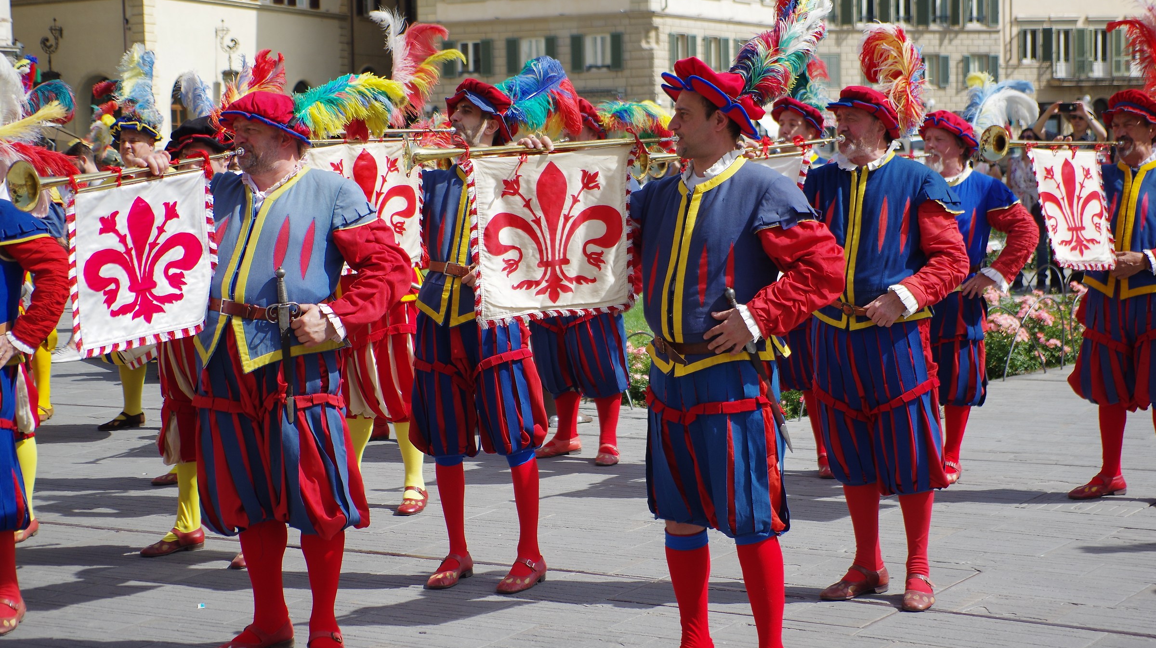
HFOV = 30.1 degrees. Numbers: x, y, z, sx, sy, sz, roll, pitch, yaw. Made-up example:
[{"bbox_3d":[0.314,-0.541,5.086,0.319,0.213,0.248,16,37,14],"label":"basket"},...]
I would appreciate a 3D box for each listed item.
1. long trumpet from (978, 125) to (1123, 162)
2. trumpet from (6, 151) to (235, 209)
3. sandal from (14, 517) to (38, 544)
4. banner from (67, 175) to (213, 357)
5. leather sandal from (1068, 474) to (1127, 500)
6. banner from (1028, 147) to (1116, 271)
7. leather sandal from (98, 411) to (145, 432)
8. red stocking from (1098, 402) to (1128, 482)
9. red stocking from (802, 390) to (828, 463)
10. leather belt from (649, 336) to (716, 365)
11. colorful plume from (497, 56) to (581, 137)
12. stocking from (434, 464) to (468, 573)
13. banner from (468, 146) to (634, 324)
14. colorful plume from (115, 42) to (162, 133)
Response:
[{"bbox_3d":[2.056,-0.769,9.160,0.820,0.150,0.145,-5,6,-36],"label":"long trumpet"},{"bbox_3d":[-1.311,-0.465,6.395,0.146,0.146,0.907,2,11,33],"label":"trumpet"},{"bbox_3d":[-2.407,0.868,9.274,0.100,0.097,0.270,0,5,15],"label":"sandal"},{"bbox_3d":[-1.300,-0.180,6.400,0.035,0.500,0.490,4,11,45],"label":"banner"},{"bbox_3d":[2.356,0.726,9.741,0.270,0.098,0.100,-3,5,-19],"label":"leather sandal"},{"bbox_3d":[2.151,-0.505,9.346,0.520,0.500,0.070,-5,6,-38],"label":"banner"},{"bbox_3d":[-2.645,0.558,12.471,0.270,0.090,0.100,-4,6,-32],"label":"leather sandal"},{"bbox_3d":[2.376,0.524,9.545,0.120,0.335,0.110,-1,5,0],"label":"red stocking"},{"bbox_3d":[1.171,0.503,10.500,0.130,0.360,0.140,3,7,40],"label":"red stocking"},{"bbox_3d":[0.387,0.071,6.240,0.360,0.075,0.280,4,7,45],"label":"leather belt"},{"bbox_3d":[-0.143,-0.833,7.900,0.300,0.285,0.260,-2,5,-15],"label":"colorful plume"},{"bbox_3d":[-0.473,0.721,8.022,0.115,0.400,0.130,3,6,38],"label":"stocking"},{"bbox_3d":[-0.076,-0.257,6.154,0.460,0.475,0.060,-2,5,-14],"label":"banner"},{"bbox_3d":[-2.555,-1.381,12.500,0.260,0.500,0.240,1,5,20],"label":"colorful plume"}]

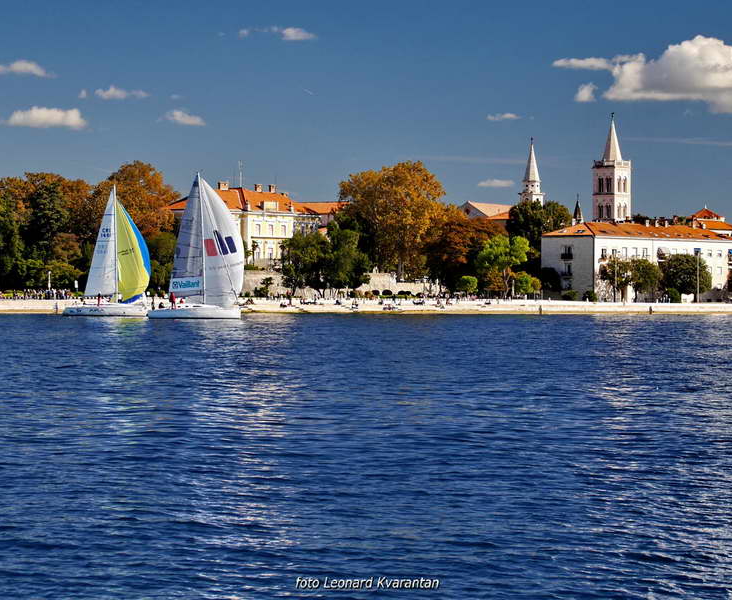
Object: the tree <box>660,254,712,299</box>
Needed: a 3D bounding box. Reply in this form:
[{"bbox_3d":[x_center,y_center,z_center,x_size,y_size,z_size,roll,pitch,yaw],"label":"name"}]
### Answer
[{"bbox_3d":[49.630,-3.400,293.000,8.190,7.270,8.190,0,0,0],"label":"tree"}]

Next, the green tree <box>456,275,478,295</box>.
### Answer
[{"bbox_3d":[15.800,-2.300,295.000,3.420,3.350,3.420,0,0,0],"label":"green tree"}]

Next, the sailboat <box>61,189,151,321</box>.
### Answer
[{"bbox_3d":[-33.140,-6.230,242.000,10.900,16.660,3.700,0,0,10],"label":"sailboat"}]

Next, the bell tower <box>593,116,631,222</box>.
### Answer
[{"bbox_3d":[78.350,-31.020,603.000,8.600,56.000,8.600,0,0,44],"label":"bell tower"}]

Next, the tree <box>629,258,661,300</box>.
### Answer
[{"bbox_3d":[47.760,-3.600,325.000,5.490,7.720,5.320,0,0,0],"label":"tree"}]

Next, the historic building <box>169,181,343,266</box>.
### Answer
[{"bbox_3d":[-22.000,-14.120,352.000,14.000,15.500,39.000,0,0,41],"label":"historic building"}]

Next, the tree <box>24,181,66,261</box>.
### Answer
[{"bbox_3d":[-52.930,-9.990,313.000,6.940,19.490,6.940,0,0,0],"label":"tree"}]

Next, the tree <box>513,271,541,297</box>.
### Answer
[{"bbox_3d":[26.420,-2.550,312.000,4.610,4.610,4.470,0,0,0],"label":"tree"}]

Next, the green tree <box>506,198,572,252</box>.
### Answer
[{"bbox_3d":[32.680,-10.080,357.000,12.430,18.080,11.810,0,0,0],"label":"green tree"}]

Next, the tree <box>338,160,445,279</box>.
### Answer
[{"bbox_3d":[4.640,-14.290,345.000,19.300,22.210,18.330,0,0,0],"label":"tree"}]

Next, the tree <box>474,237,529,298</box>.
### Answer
[{"bbox_3d":[22.170,-5.480,310.000,8.830,10.470,8.390,0,0,0],"label":"tree"}]

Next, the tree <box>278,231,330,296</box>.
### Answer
[{"bbox_3d":[-9.740,-5.700,300.000,8.230,10.610,7.820,0,0,0],"label":"tree"}]

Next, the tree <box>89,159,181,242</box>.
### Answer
[{"bbox_3d":[-40.850,-12.390,333.000,15.810,24.250,15.000,0,0,0],"label":"tree"}]

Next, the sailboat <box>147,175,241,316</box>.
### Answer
[{"bbox_3d":[-19.190,-6.100,212.000,10.700,16.300,4.000,0,0,6],"label":"sailboat"}]

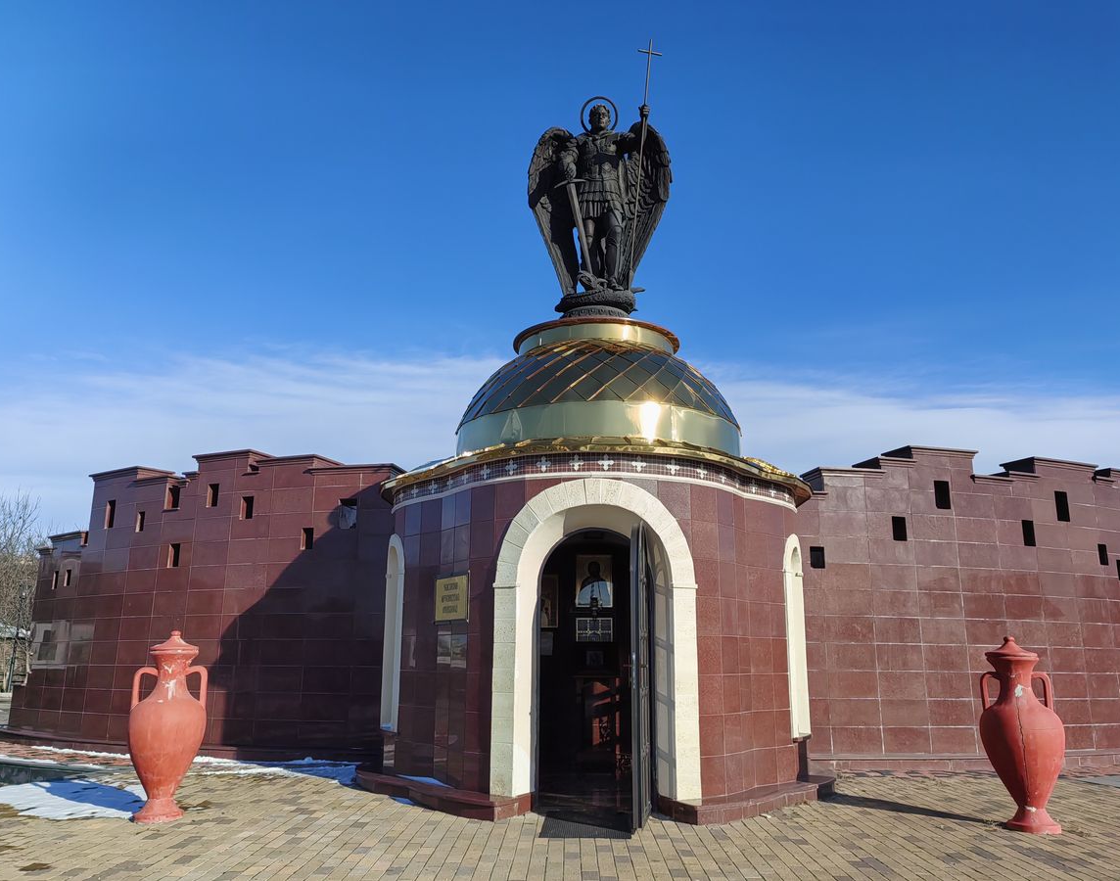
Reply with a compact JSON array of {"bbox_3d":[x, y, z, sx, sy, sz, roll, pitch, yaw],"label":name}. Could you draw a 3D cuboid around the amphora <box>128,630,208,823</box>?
[{"bbox_3d":[-2.992,2.164,7.013,0.570,1.377,0.550,0,-14,0],"label":"amphora"}]

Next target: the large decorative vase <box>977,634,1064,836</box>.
[{"bbox_3d":[3.385,2.157,6.786,0.580,1.369,0.560,0,-14,0],"label":"large decorative vase"}]

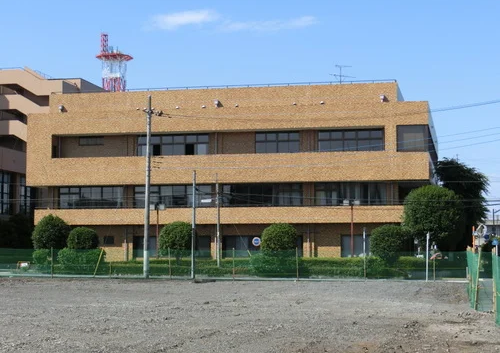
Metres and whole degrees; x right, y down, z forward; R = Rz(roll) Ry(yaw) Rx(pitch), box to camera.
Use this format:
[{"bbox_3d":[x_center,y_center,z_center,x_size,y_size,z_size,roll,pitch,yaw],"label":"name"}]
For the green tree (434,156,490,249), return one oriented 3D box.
[{"bbox_3d":[15.406,2.196,74.000,4.099,7.172,4.099,-1,-4,12],"label":"green tree"}]

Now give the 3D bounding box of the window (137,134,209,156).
[{"bbox_3d":[-5.894,-2.364,77.111,5.706,1.763,0.150,-1,-4,12],"label":"window"}]

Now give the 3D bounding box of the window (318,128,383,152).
[{"bbox_3d":[7.441,-2.608,74.286,4.853,1.698,0.150,-1,-4,12],"label":"window"}]

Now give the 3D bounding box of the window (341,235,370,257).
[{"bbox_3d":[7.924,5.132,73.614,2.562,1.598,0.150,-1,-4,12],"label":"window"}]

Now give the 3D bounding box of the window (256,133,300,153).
[{"bbox_3d":[2.118,-2.499,75.413,3.335,1.724,0.150,-1,-4,12],"label":"window"}]

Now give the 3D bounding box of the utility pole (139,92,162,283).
[{"bbox_3d":[-5.924,0.607,60.867,1.250,11.076,0.800,0,-4,12],"label":"utility pole"}]

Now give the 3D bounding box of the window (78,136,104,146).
[{"bbox_3d":[-11.986,-2.689,76.579,2.041,0.761,0.200,-1,-4,12],"label":"window"}]

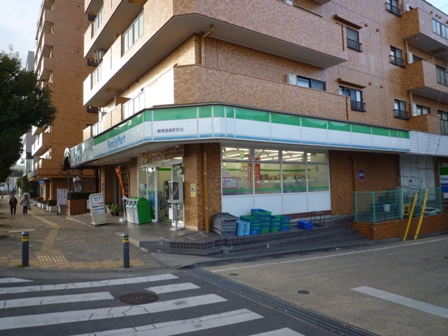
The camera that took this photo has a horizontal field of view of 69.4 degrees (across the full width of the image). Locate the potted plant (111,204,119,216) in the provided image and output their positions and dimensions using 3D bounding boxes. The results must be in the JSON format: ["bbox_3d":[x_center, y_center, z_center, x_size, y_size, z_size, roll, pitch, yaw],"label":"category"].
[{"bbox_3d":[-5.425,2.102,16.164,0.420,0.600,0.420,0,-3,-35],"label":"potted plant"}]

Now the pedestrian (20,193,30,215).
[{"bbox_3d":[-14.463,2.598,23.572,0.600,1.620,0.420,0,-3,-35],"label":"pedestrian"}]

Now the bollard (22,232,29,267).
[{"bbox_3d":[-4.321,1.766,7.060,0.125,0.745,0.125,0,-3,-35],"label":"bollard"}]

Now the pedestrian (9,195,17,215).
[{"bbox_3d":[-15.561,2.722,23.842,0.550,1.500,0.360,0,-3,-35],"label":"pedestrian"}]

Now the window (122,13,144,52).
[{"bbox_3d":[-3.464,-5.031,12.299,0.147,0.853,2.315,0,-3,-35],"label":"window"}]

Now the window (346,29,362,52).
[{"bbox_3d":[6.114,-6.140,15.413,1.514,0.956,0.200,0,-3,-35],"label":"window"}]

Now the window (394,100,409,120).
[{"bbox_3d":[9.771,-3.178,17.742,1.382,0.956,0.200,0,-3,-35],"label":"window"}]

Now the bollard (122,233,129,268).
[{"bbox_3d":[-2.116,1.782,7.002,0.125,0.745,0.125,0,-3,-35],"label":"bollard"}]

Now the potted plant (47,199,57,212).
[{"bbox_3d":[-12.786,2.770,24.074,0.650,0.950,0.650,0,-3,-35],"label":"potted plant"}]

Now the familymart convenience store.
[{"bbox_3d":[1.760,0.268,15.066,13.201,3.793,7.497,0,-3,-35],"label":"familymart convenience store"}]

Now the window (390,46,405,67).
[{"bbox_3d":[9.604,-6.110,17.822,1.382,0.956,0.200,0,-3,-35],"label":"window"}]

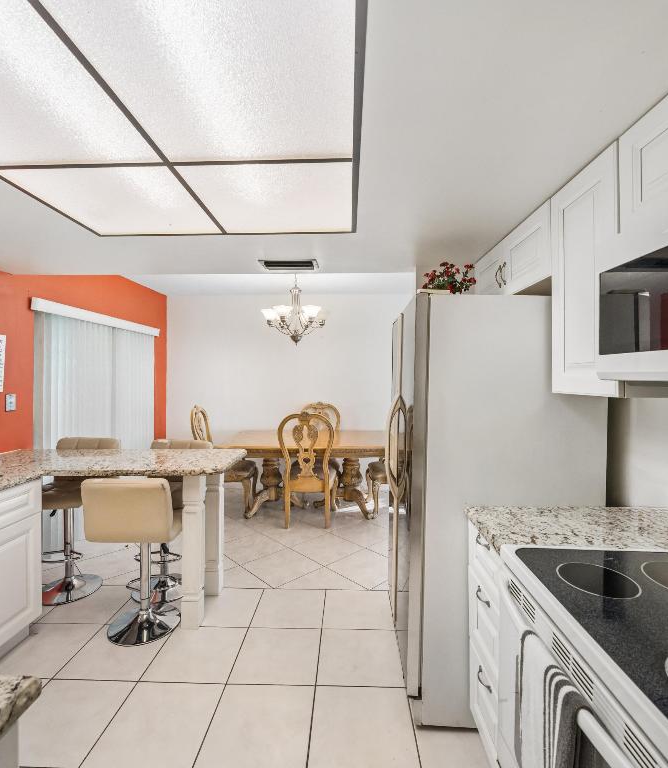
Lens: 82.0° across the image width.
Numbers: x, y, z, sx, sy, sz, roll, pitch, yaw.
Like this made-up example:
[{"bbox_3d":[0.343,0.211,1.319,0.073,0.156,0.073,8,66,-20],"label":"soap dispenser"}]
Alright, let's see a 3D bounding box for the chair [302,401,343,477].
[{"bbox_3d":[-0.140,0.782,4.581,0.510,1.090,0.580,0,1,2],"label":"chair"}]

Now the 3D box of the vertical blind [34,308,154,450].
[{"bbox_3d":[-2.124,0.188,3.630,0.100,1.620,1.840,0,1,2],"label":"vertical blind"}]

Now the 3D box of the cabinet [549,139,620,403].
[{"bbox_3d":[1.012,-0.343,1.322,0.335,0.770,0.380,0,1,2],"label":"cabinet"}]

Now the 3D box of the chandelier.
[{"bbox_3d":[-0.367,-0.723,3.654,0.630,0.690,0.610,0,1,2],"label":"chandelier"}]

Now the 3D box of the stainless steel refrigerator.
[{"bbox_3d":[0.700,0.512,1.961,0.840,1.767,0.820,0,0,2],"label":"stainless steel refrigerator"}]

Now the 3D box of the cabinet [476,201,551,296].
[{"bbox_3d":[1.049,-0.594,1.985,0.330,0.315,0.900,0,0,2],"label":"cabinet"}]

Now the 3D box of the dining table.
[{"bbox_3d":[-0.251,1.016,4.381,1.830,0.767,1.270,0,0,2],"label":"dining table"}]

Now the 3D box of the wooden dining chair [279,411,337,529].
[{"bbox_3d":[-0.254,0.837,3.954,0.540,1.125,0.600,0,0,2],"label":"wooden dining chair"}]

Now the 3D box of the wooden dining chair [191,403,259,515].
[{"bbox_3d":[-1.145,0.789,4.146,0.600,1.090,0.510,0,1,2],"label":"wooden dining chair"}]

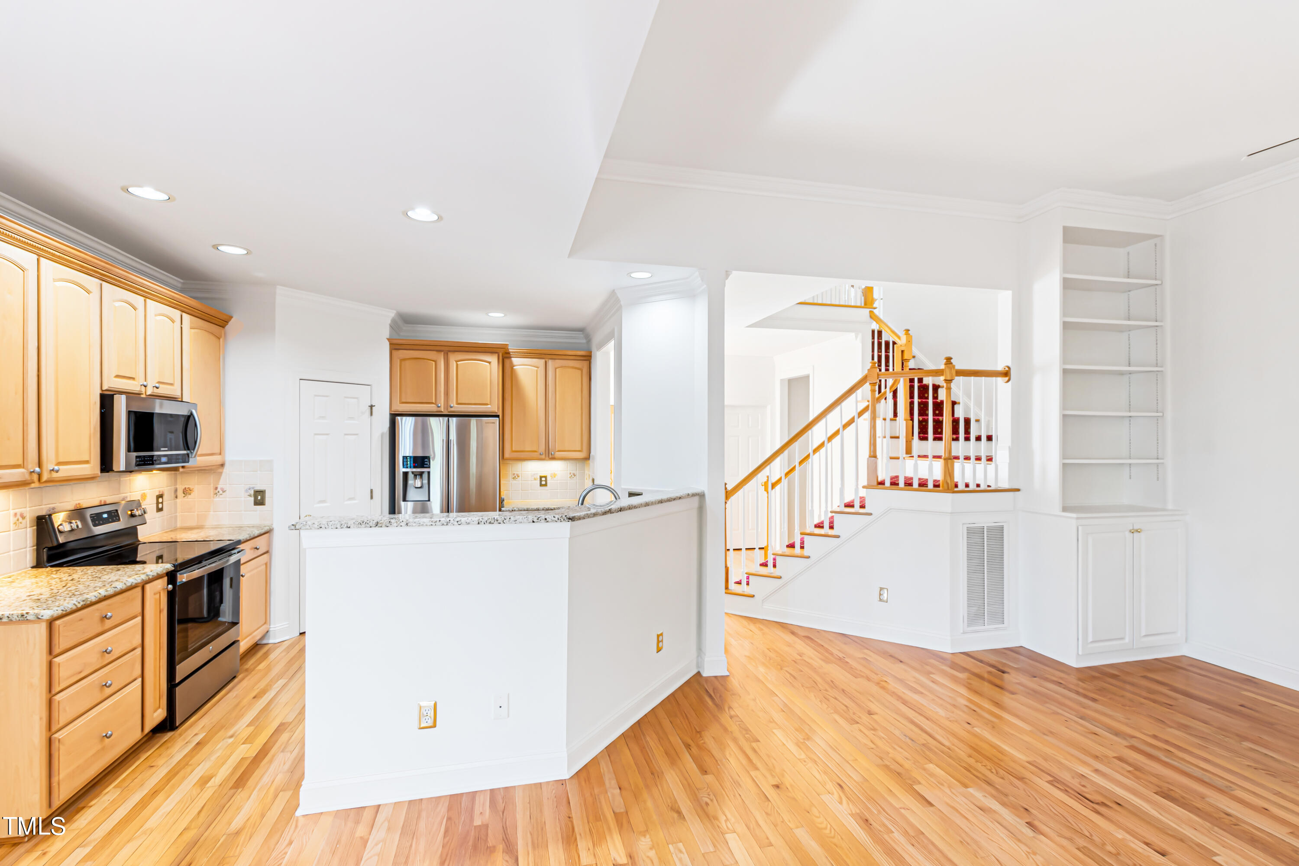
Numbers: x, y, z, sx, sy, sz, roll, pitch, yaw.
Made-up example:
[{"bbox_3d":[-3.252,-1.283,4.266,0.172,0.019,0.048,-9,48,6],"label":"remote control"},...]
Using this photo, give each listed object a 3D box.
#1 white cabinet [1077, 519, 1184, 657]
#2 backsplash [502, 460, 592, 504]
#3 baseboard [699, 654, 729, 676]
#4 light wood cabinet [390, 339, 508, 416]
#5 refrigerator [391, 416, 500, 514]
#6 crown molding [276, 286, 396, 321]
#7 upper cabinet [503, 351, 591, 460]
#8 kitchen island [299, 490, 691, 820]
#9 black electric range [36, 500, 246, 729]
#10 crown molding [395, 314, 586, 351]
[{"bbox_3d":[3.377,1.093,4.029,0.976,0.950,0.440,0,0,-13],"label":"white cabinet"},{"bbox_3d":[-1.140,0.506,5.916,0.892,0.440,0.020,0,0,-13],"label":"backsplash"},{"bbox_3d":[0.432,1.553,3.630,0.186,0.125,0.030,0,0,-13],"label":"baseboard"},{"bbox_3d":[-1.963,-0.514,5.396,1.030,0.679,0.670,0,0,-13],"label":"light wood cabinet"},{"bbox_3d":[-1.941,0.744,5.349,0.905,1.775,0.730,0,0,-13],"label":"refrigerator"},{"bbox_3d":[-2.628,-1.056,4.576,0.085,0.123,0.981,0,-1,32],"label":"crown molding"},{"bbox_3d":[-1.086,-0.283,5.751,0.880,1.125,0.370,0,0,-13],"label":"upper cabinet"},{"bbox_3d":[-0.612,1.007,3.085,2.189,1.210,1.244,0,0,-13],"label":"kitchen island"},{"bbox_3d":[-2.927,1.028,3.171,0.710,1.170,0.760,0,-1,-15],"label":"black electric range"},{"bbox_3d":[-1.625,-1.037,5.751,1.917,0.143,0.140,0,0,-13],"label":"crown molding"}]

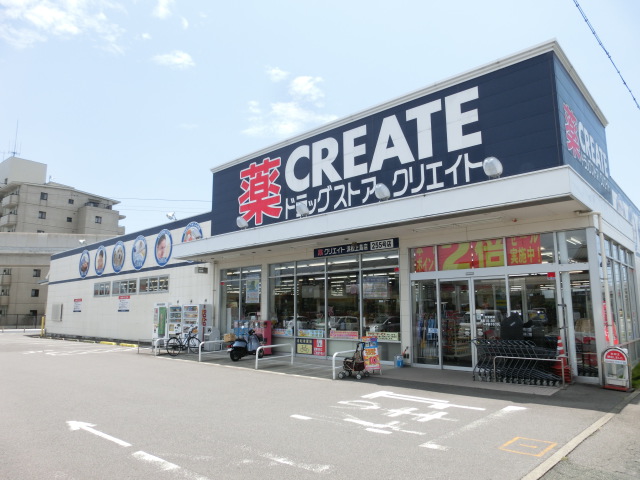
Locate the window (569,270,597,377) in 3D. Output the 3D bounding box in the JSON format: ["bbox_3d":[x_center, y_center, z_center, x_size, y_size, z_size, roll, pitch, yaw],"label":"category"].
[{"bbox_3d":[6.013,1.892,10.108,0.398,2.393,0.085,-9,-13,42],"label":"window"}]

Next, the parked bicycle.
[{"bbox_3d":[-4.931,3.716,16.365,0.560,1.040,1.750,-6,-11,30],"label":"parked bicycle"}]

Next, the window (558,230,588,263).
[{"bbox_3d":[5.954,0.181,10.493,0.655,0.801,0.100,-8,-12,42],"label":"window"}]

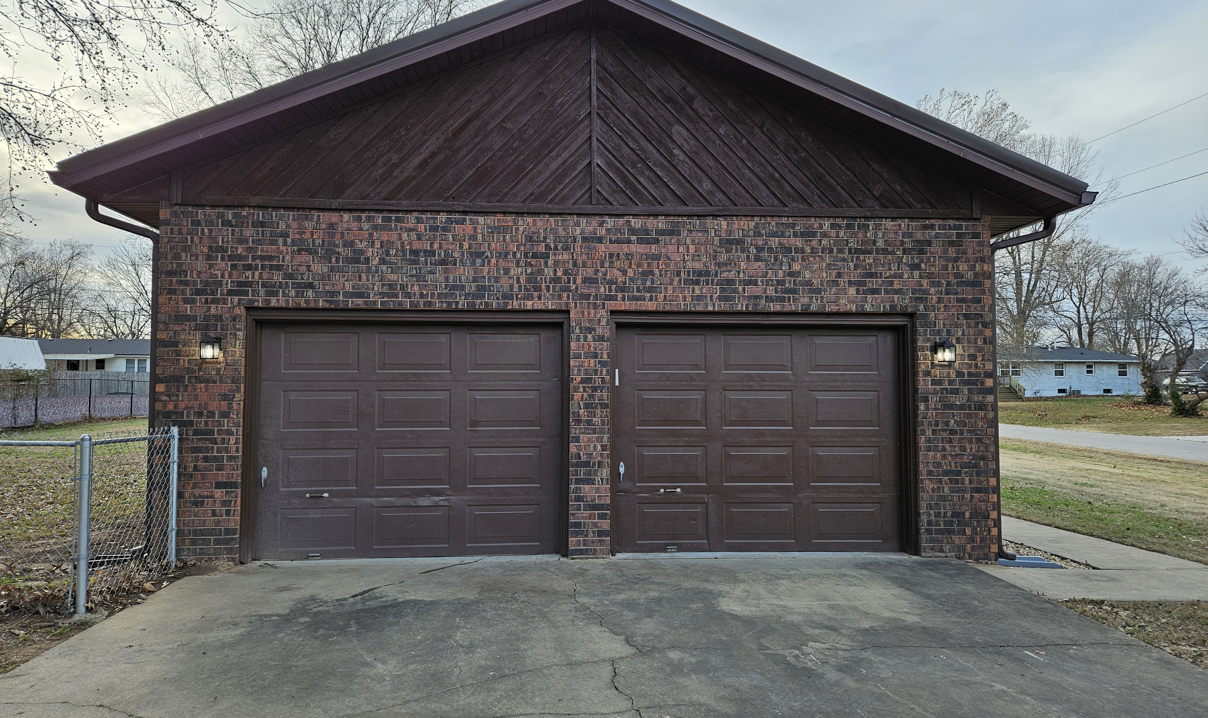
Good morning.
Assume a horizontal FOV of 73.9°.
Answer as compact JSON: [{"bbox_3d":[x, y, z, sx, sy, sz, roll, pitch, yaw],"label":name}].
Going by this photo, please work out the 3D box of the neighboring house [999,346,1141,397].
[{"bbox_3d":[42.692,1.288,79.793,16.500,4.898,9.400,0,-3,-7],"label":"neighboring house"}]

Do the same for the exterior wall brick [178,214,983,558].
[{"bbox_3d":[-0.120,0.238,7.311,7.539,3.138,0.200,0,-3,-4],"label":"exterior wall brick"}]

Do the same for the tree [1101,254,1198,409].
[{"bbox_3d":[39.460,-2.093,58.168,7.200,10.734,6.800,0,-3,-4],"label":"tree"}]

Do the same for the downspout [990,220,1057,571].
[{"bbox_3d":[3.962,0.261,7.608,0.646,3.253,0.090,0,-3,-4],"label":"downspout"}]

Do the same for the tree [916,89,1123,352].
[{"bbox_3d":[44.693,-12.776,86.715,21.400,33.661,20.500,0,-3,-4],"label":"tree"}]

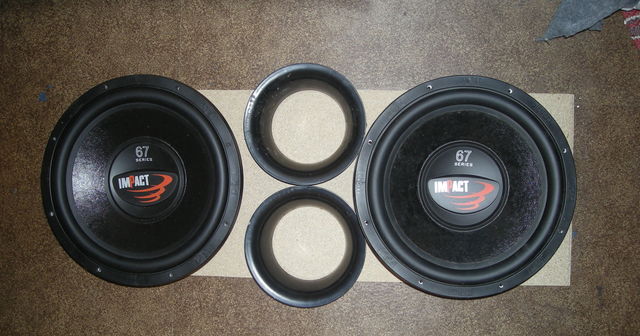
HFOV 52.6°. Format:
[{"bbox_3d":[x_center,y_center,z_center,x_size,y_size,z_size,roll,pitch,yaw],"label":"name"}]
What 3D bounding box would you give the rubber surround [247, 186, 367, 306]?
[{"bbox_3d":[-0.026,0.153,1.288,0.236,0.062,0.236,0,89,6],"label":"rubber surround"}]

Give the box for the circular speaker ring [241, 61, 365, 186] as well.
[{"bbox_3d":[-0.026,-0.085,1.292,0.237,0.062,0.237,0,89,6],"label":"circular speaker ring"}]

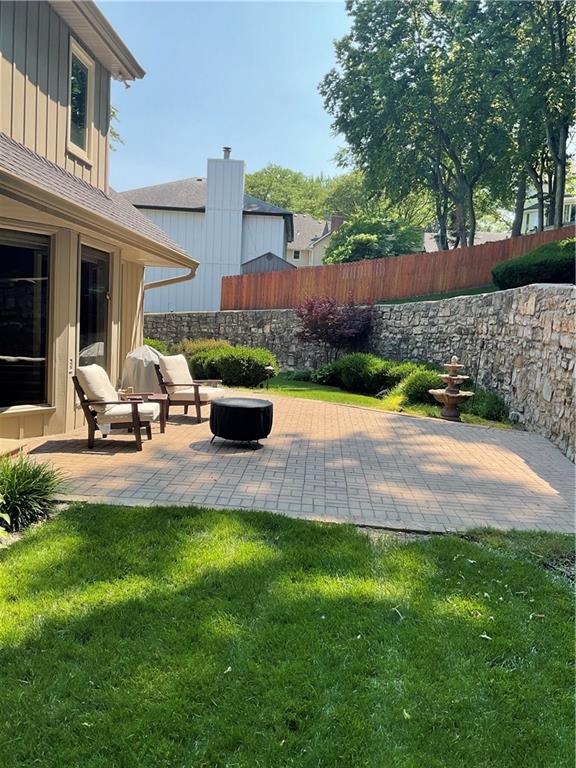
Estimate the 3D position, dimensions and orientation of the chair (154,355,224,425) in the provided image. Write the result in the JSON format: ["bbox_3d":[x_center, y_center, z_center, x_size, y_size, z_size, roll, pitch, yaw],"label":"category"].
[{"bbox_3d":[-1.392,0.036,9.254,0.880,0.910,0.740,4,6,12],"label":"chair"}]

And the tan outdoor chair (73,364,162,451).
[{"bbox_3d":[-1.900,0.225,7.284,0.890,0.910,0.740,3,6,-3],"label":"tan outdoor chair"}]

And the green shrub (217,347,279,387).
[{"bbox_3d":[-0.857,-0.432,13.998,1.300,0.860,1.200,3,6,-4],"label":"green shrub"}]

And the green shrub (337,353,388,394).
[{"bbox_3d":[1.733,-0.307,14.290,1.120,0.870,1.100,4,6,7],"label":"green shrub"}]

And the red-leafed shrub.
[{"bbox_3d":[1.224,-1.196,16.358,1.950,2.100,1.800,4,6,4],"label":"red-leafed shrub"}]

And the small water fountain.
[{"bbox_3d":[2.744,0.057,10.611,0.760,1.090,0.760,5,6,14],"label":"small water fountain"}]

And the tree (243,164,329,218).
[{"bbox_3d":[-0.633,-10.729,50.649,8.500,12.745,8.500,3,6,0],"label":"tree"}]

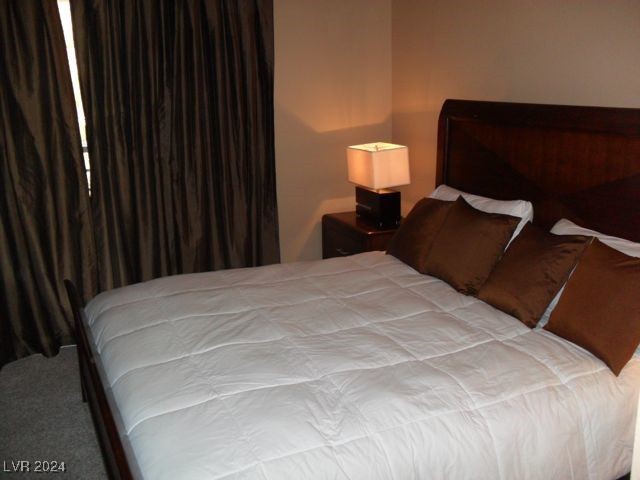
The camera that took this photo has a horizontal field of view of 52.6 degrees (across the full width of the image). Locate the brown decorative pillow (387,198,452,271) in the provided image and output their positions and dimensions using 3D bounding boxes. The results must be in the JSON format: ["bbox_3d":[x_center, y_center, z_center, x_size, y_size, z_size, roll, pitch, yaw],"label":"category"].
[{"bbox_3d":[0.578,-0.023,3.436,0.140,0.400,0.430,23,7,-27],"label":"brown decorative pillow"}]

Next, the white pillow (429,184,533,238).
[{"bbox_3d":[0.751,-0.032,3.275,0.160,0.450,0.700,19,5,-27],"label":"white pillow"}]

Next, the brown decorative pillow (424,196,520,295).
[{"bbox_3d":[0.706,0.017,3.110,0.140,0.415,0.440,22,8,-27],"label":"brown decorative pillow"}]

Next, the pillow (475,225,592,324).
[{"bbox_3d":[0.886,0.127,2.746,0.140,0.405,0.420,27,5,-27],"label":"pillow"}]

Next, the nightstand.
[{"bbox_3d":[0.375,0.177,4.163,0.470,0.630,0.600,-7,16,-22],"label":"nightstand"}]

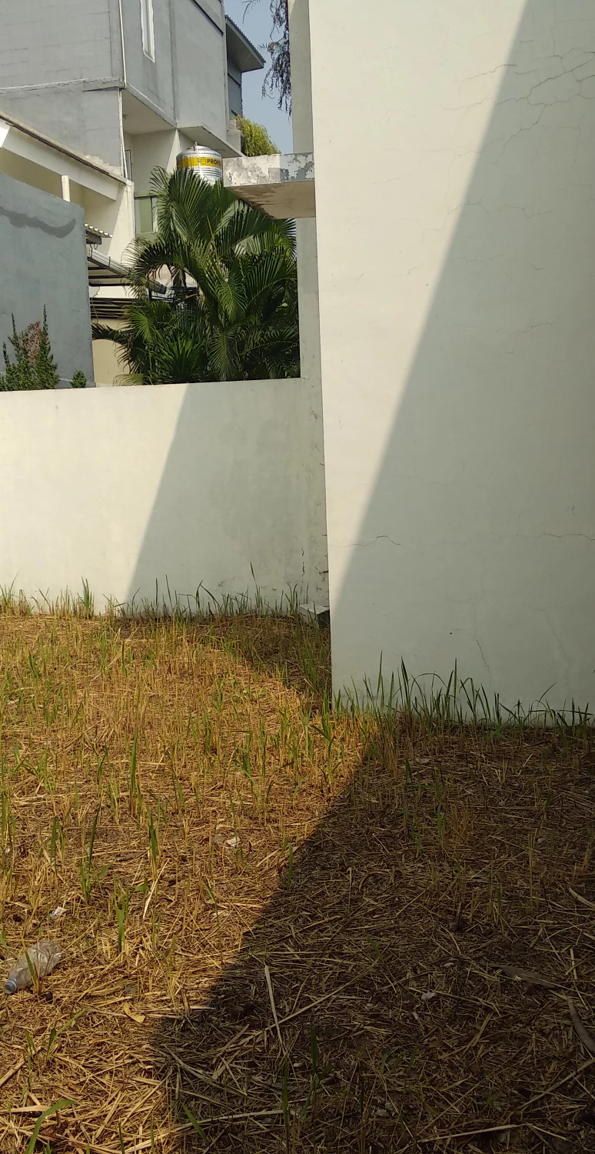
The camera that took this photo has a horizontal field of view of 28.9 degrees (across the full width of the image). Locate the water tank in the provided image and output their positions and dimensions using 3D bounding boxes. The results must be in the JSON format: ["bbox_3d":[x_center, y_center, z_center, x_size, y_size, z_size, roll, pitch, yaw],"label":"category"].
[{"bbox_3d":[-1.657,-6.767,19.882,0.830,1.250,0.830,-1,6,0],"label":"water tank"}]

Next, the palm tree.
[{"bbox_3d":[-1.017,-2.469,13.812,2.700,4.723,2.700,-1,6,0],"label":"palm tree"}]

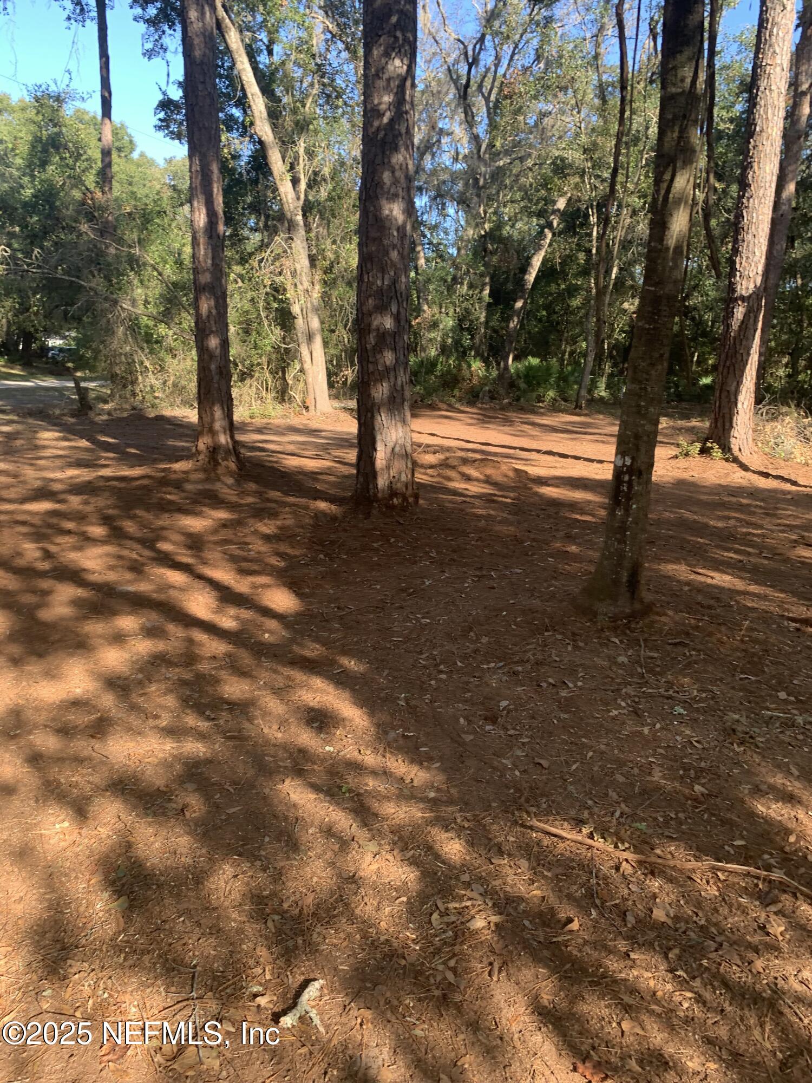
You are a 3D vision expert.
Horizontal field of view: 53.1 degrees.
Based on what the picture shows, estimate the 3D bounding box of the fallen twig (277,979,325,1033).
[{"bbox_3d":[-0.238,1.077,1.878,0.107,0.042,0.158,-1,13,-5],"label":"fallen twig"}]

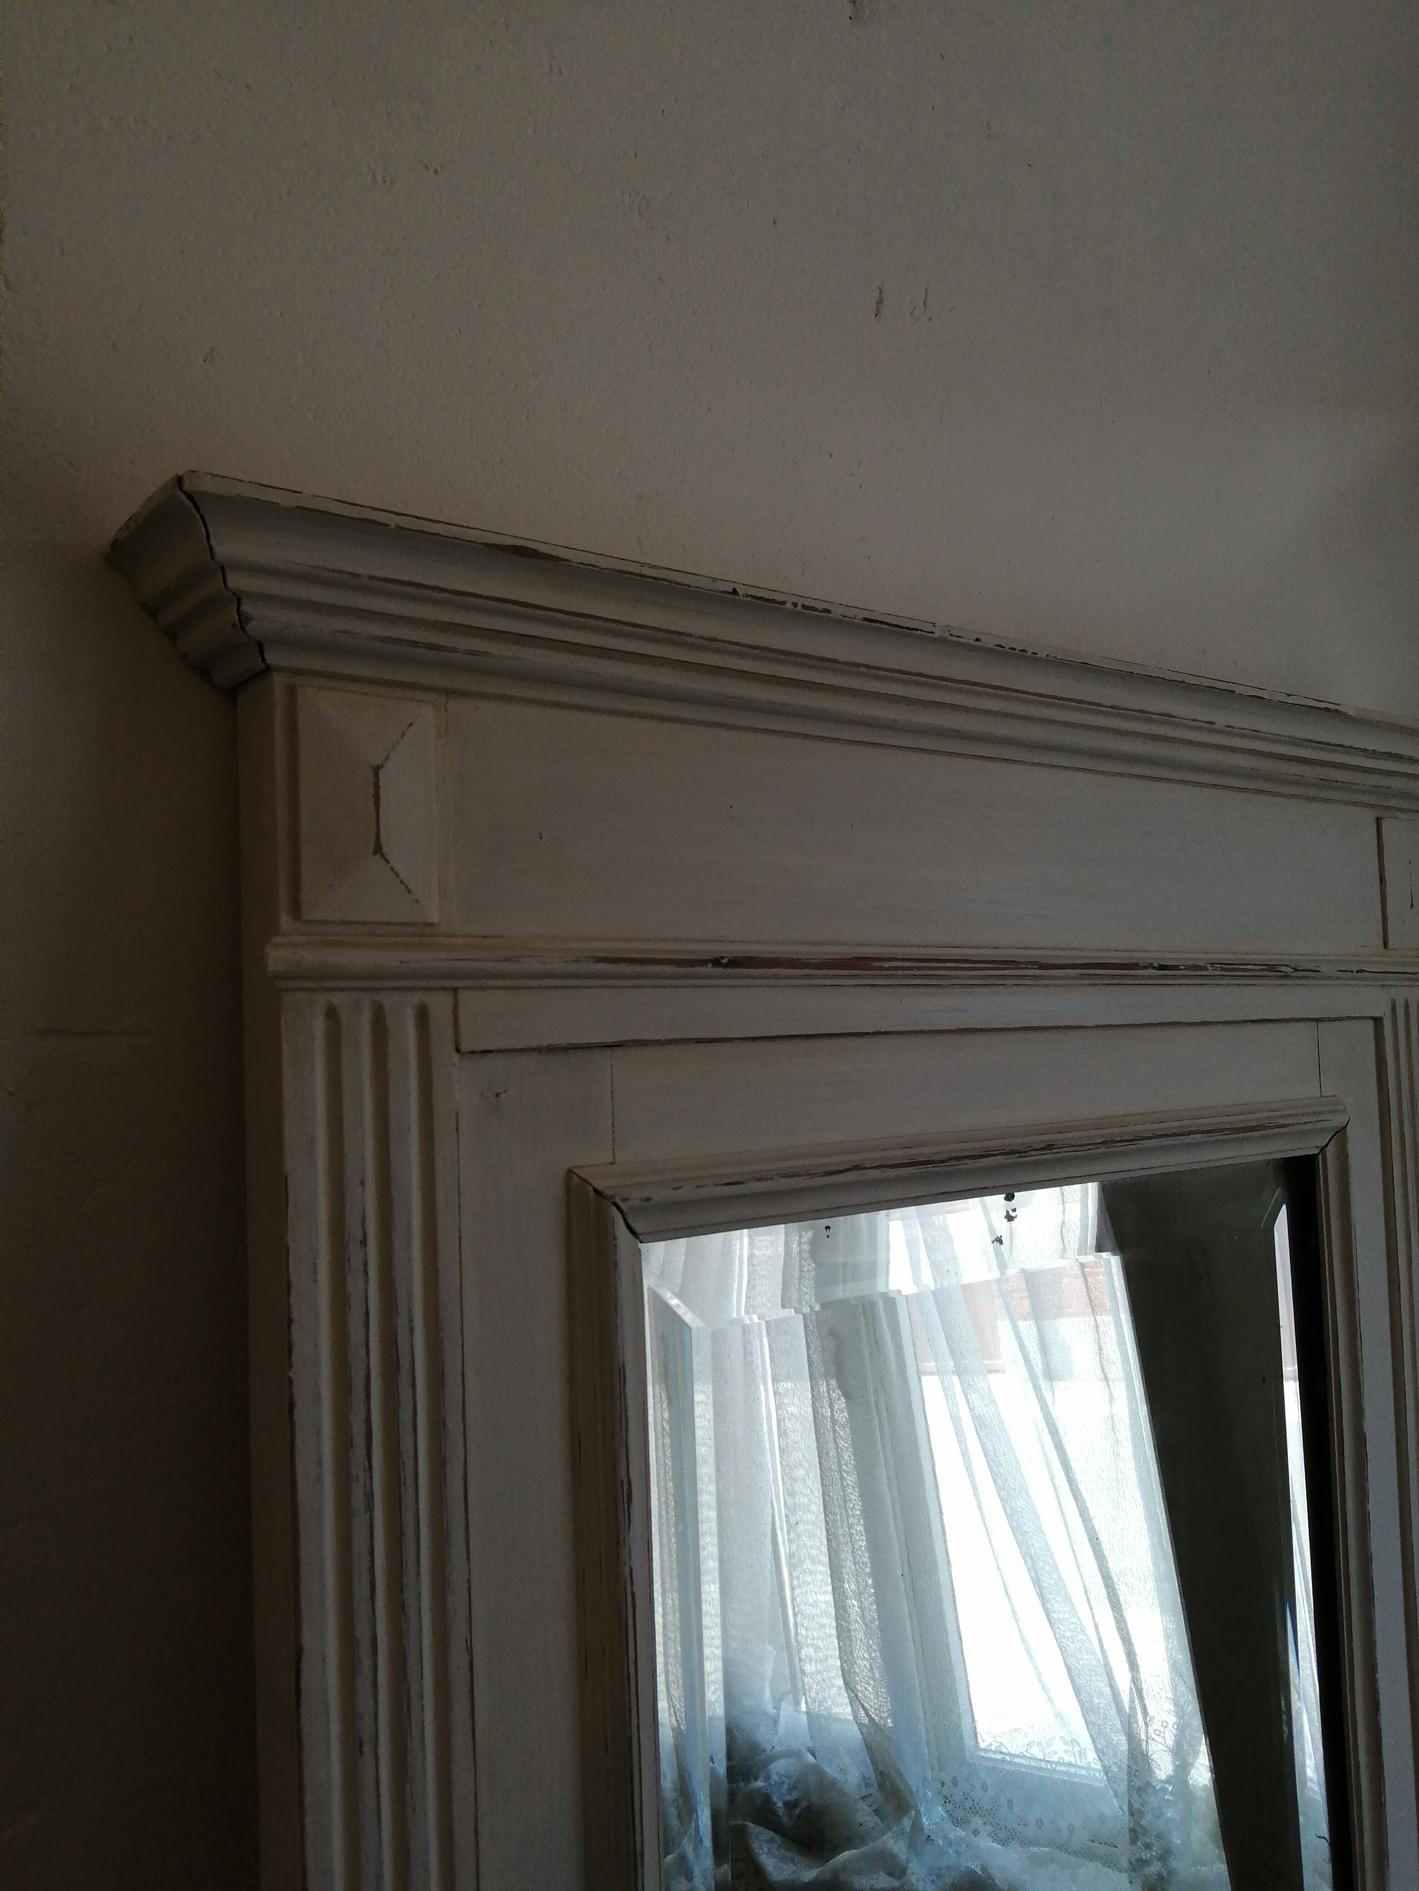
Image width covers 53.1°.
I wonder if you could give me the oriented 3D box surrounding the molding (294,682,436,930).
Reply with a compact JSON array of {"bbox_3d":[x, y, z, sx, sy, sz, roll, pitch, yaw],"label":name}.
[{"bbox_3d":[-0.152,-0.062,0.638,0.065,0.103,0.015,1,-4,-36],"label":"molding"}]

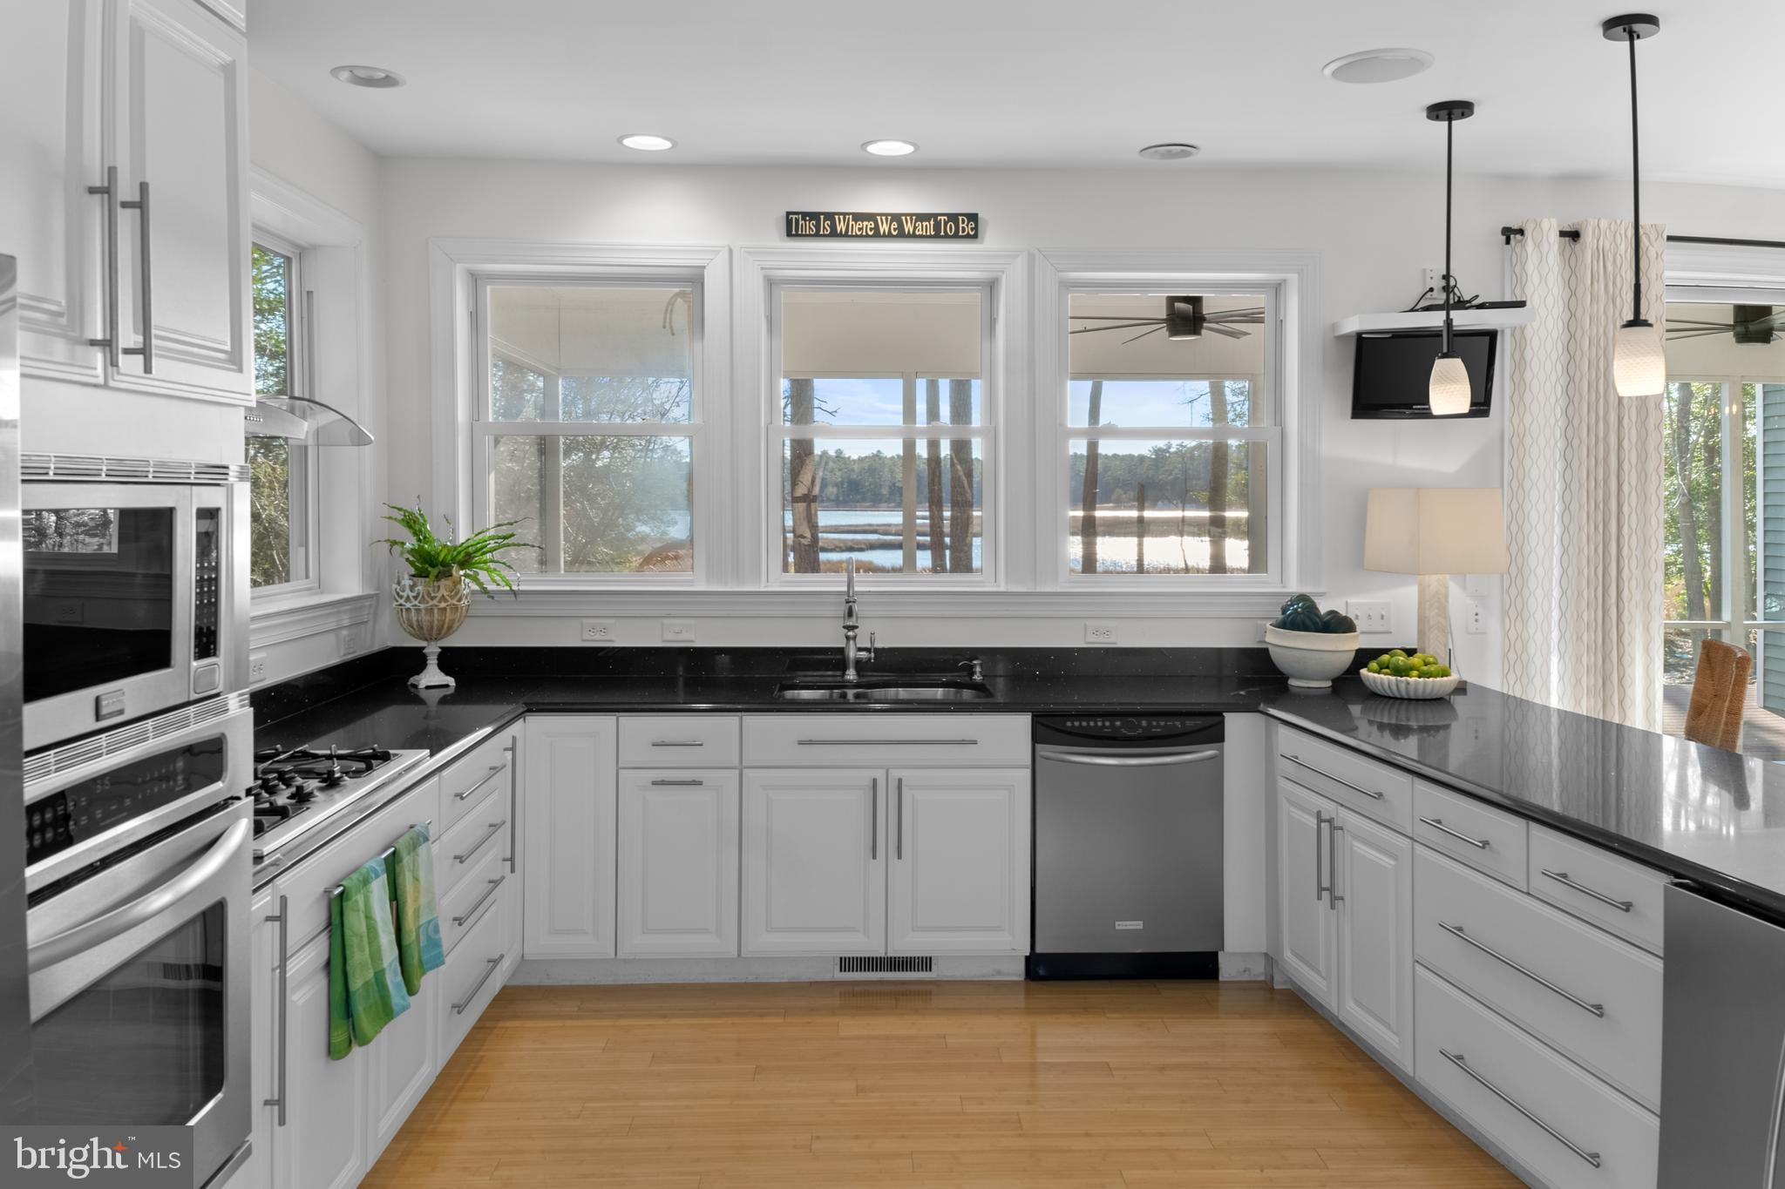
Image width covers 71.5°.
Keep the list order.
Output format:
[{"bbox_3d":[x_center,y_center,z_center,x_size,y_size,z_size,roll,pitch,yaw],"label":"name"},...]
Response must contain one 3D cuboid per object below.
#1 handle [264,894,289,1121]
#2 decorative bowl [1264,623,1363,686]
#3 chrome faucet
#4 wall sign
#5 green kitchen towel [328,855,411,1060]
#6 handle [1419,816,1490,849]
[{"bbox_3d":[-1.055,0.712,2.119,0.037,0.400,0.012,0,2,-3],"label":"handle"},{"bbox_3d":[1.436,0.215,4.240,0.320,0.195,0.320,0,2,0],"label":"decorative bowl"},{"bbox_3d":[-0.113,0.084,4.260,0.117,0.430,0.260,0,2,-3],"label":"chrome faucet"},{"bbox_3d":[-0.037,-1.325,4.445,0.700,0.090,0.020,0,3,-2],"label":"wall sign"},{"bbox_3d":[-1.042,0.726,2.470,0.065,0.315,0.330,0,2,-3],"label":"green kitchen towel"},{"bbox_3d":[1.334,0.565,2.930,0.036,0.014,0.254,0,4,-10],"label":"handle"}]

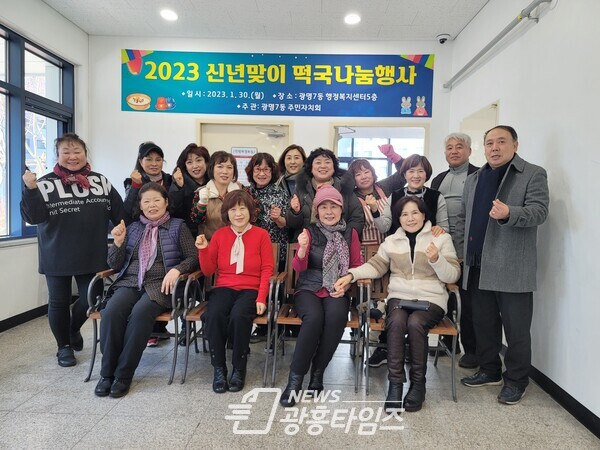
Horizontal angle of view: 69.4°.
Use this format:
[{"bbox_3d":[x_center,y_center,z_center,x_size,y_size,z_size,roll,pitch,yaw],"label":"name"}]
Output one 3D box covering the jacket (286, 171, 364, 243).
[{"bbox_3d":[0.191,-0.083,3.366,0.600,0.711,0.420,2,3,6],"label":"jacket"}]

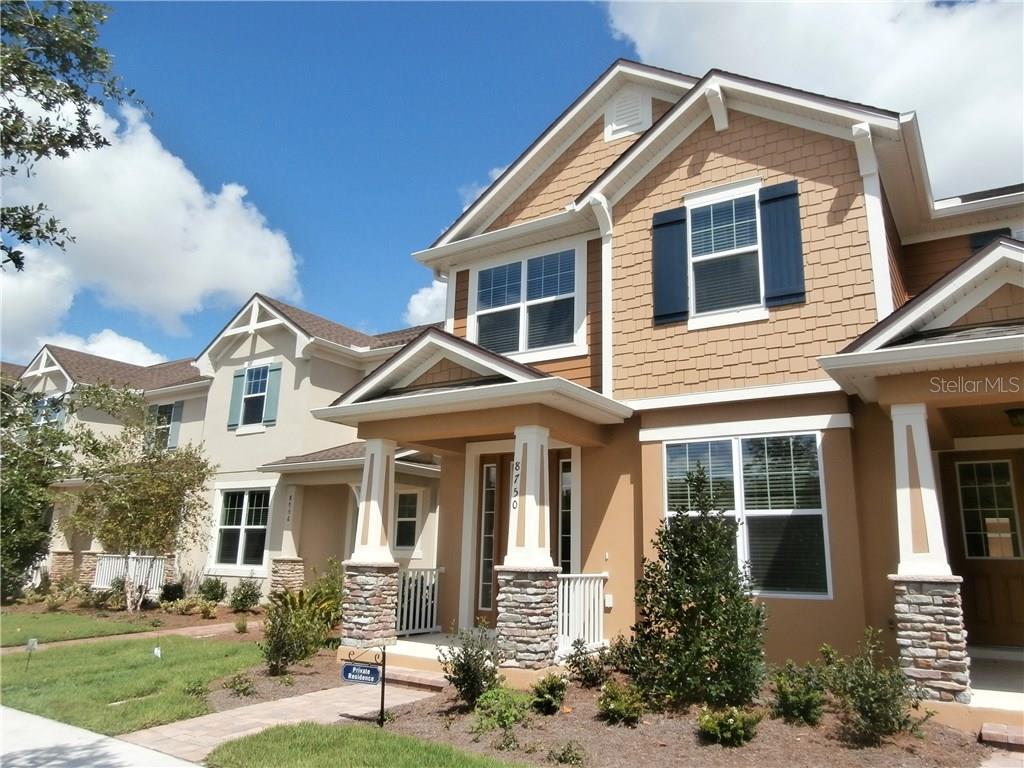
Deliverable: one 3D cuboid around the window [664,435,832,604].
[{"bbox_3d":[2.690,1.526,8.305,1.870,1.810,0.100,-7,-16,34],"label":"window"}]

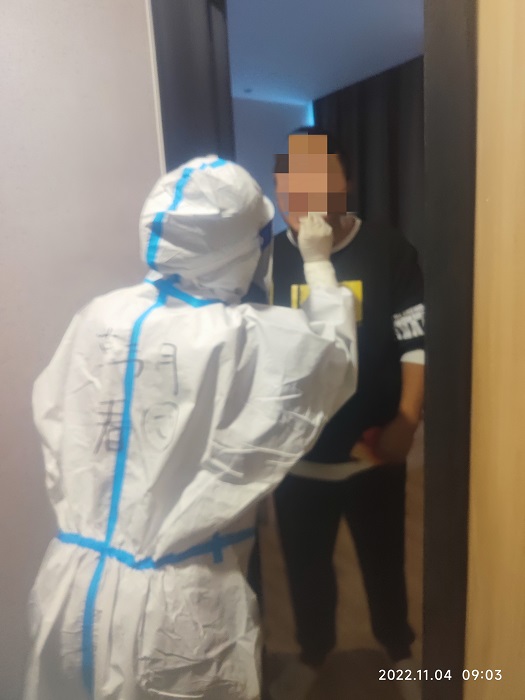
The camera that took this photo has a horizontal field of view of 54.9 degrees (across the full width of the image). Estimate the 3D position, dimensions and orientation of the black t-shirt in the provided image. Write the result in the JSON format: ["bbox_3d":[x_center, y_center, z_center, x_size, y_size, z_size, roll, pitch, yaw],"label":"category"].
[{"bbox_3d":[0.194,-0.015,1.360,0.500,0.660,0.280,-1,11,12],"label":"black t-shirt"}]

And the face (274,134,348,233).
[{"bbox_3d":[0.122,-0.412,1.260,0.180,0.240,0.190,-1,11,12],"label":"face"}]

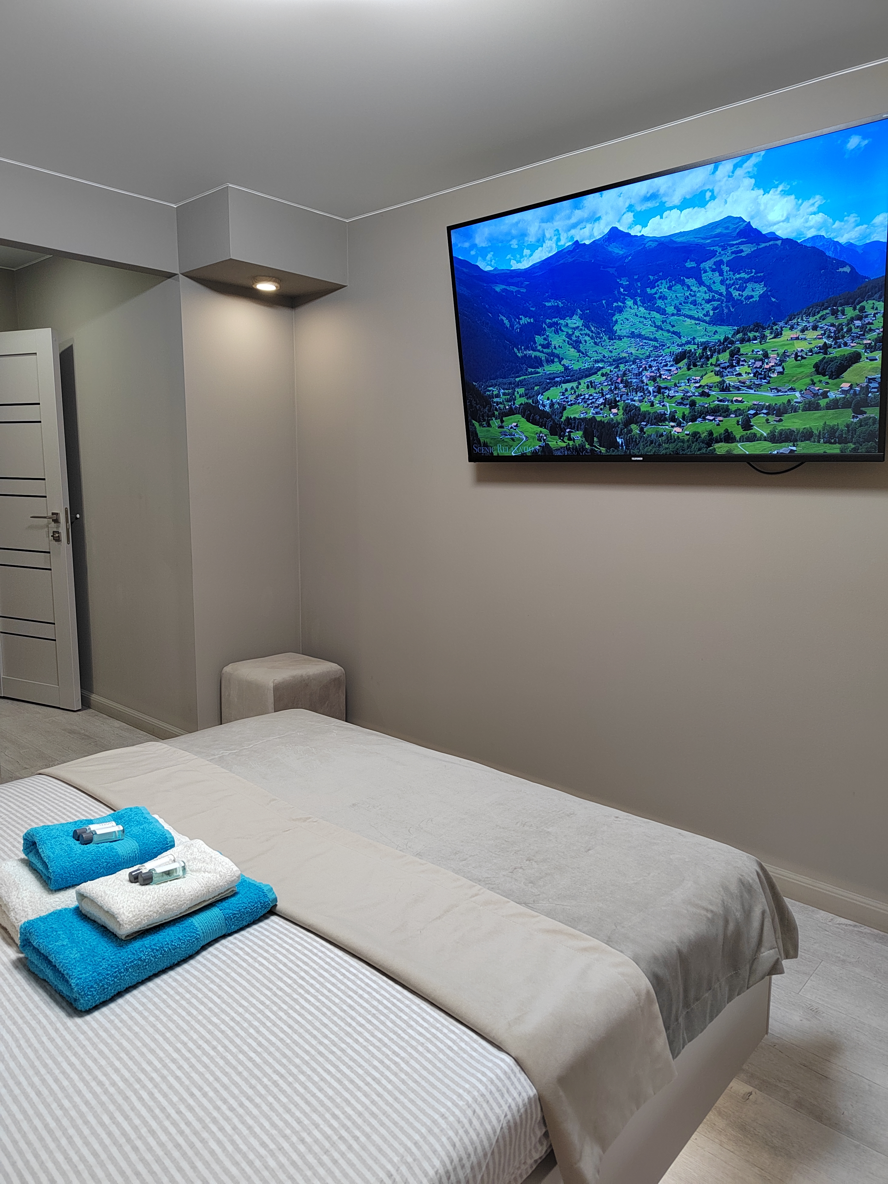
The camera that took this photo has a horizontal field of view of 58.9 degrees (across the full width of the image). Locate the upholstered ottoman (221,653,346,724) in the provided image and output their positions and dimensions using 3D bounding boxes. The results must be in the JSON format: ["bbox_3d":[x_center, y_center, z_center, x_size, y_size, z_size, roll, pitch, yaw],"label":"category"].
[{"bbox_3d":[-0.744,0.549,3.673,0.405,0.420,0.410,8,12,41],"label":"upholstered ottoman"}]

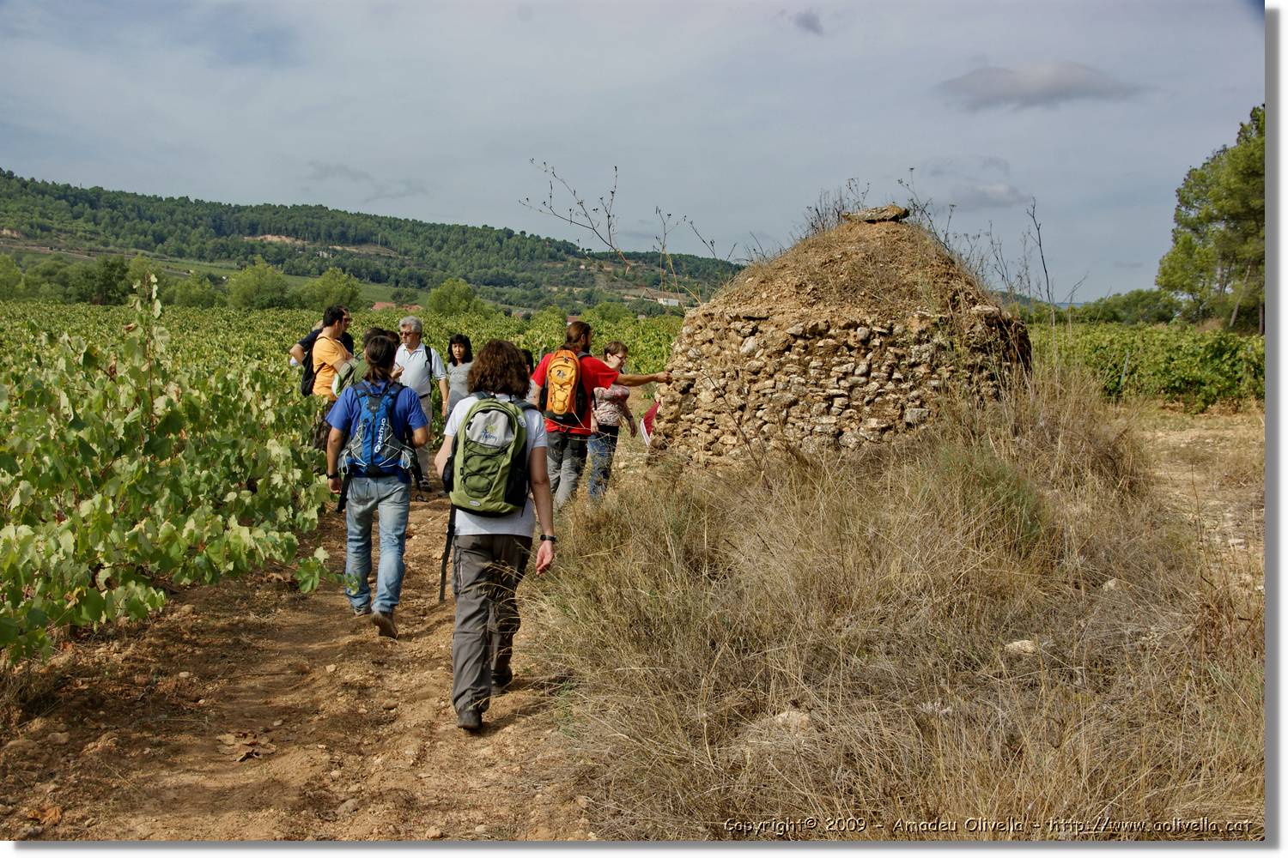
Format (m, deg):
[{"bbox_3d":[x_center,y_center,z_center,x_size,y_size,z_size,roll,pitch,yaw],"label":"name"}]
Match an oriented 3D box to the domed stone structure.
[{"bbox_3d":[1.930,-0.773,13.037,3.700,2.600,3.700,1,5,15],"label":"domed stone structure"}]

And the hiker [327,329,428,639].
[{"bbox_3d":[-1.580,0.321,8.175,0.600,1.710,0.620,-1,5,-7],"label":"hiker"}]

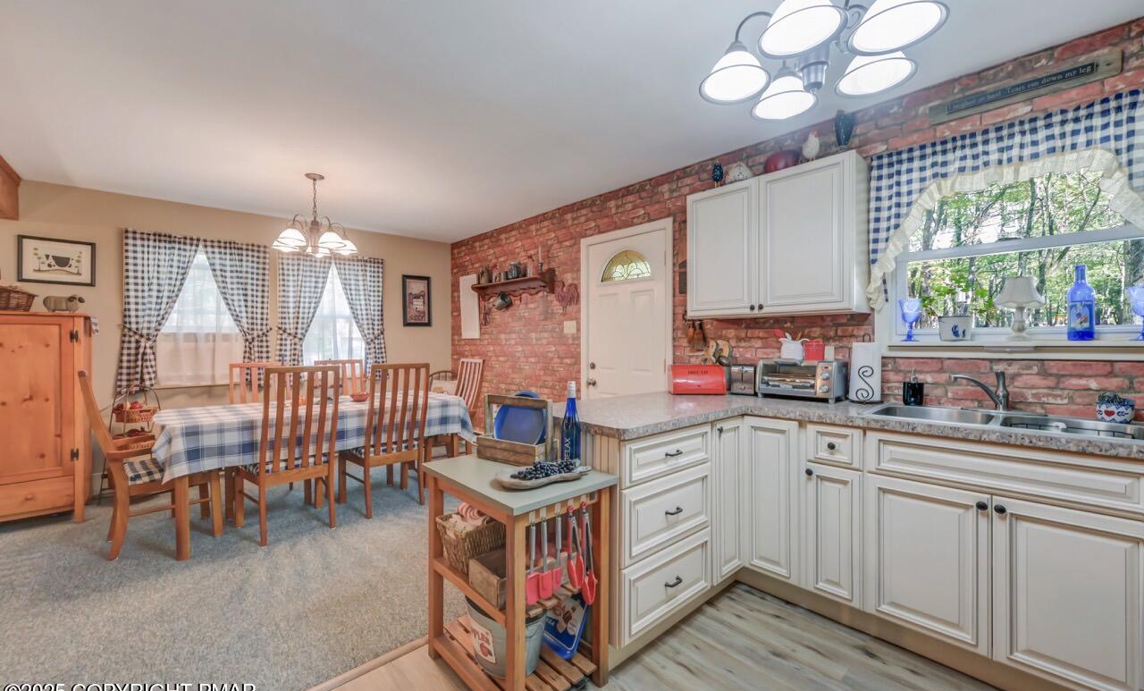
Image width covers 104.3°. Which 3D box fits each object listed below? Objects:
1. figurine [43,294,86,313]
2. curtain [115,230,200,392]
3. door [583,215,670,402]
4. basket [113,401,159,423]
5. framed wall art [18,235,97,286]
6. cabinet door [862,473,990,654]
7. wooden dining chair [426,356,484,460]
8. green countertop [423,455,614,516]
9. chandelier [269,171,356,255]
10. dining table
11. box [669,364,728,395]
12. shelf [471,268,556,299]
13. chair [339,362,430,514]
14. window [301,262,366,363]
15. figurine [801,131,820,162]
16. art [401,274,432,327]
[{"bbox_3d":[-3.551,-0.282,3.110,0.185,0.145,0.090,0,0,-43],"label":"figurine"},{"bbox_3d":[-3.555,-0.288,3.845,0.530,1.345,0.110,-1,1,-42],"label":"curtain"},{"bbox_3d":[0.418,0.160,3.603,0.070,2.100,0.870,0,0,-43],"label":"door"},{"bbox_3d":[-3.413,0.507,3.477,0.200,0.155,0.215,1,1,30],"label":"basket"},{"bbox_3d":[-4.027,-0.655,3.486,0.400,0.350,0.025,-1,1,-42],"label":"framed wall art"},{"bbox_3d":[1.308,0.794,1.661,0.022,0.557,0.377,-1,1,-42],"label":"cabinet door"},{"bbox_3d":[-1.122,0.649,3.891,0.600,1.050,0.520,-1,1,-42],"label":"wooden dining chair"},{"bbox_3d":[-0.212,0.480,1.672,0.447,0.024,0.625,-1,1,-42],"label":"green countertop"},{"bbox_3d":[-1.899,-0.970,3.278,0.550,0.540,0.550,-1,1,-42],"label":"chandelier"},{"bbox_3d":[-1.862,0.828,3.387,1.970,0.765,1.000,0,0,-43],"label":"dining table"},{"bbox_3d":[0.765,0.208,2.756,0.325,0.174,0.180,0,1,2],"label":"box"},{"bbox_3d":[-0.638,-0.613,4.551,0.190,0.250,1.230,-1,1,-42],"label":"shelf"},{"bbox_3d":[-1.361,0.657,3.291,0.480,1.050,0.570,-1,1,-42],"label":"chair"},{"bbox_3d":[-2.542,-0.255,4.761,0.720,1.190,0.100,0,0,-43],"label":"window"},{"bbox_3d":[1.219,-1.000,2.261,0.080,0.175,0.100,0,1,3],"label":"figurine"},{"bbox_3d":[-1.862,-0.530,5.359,0.350,0.605,0.028,-1,1,-42],"label":"art"}]

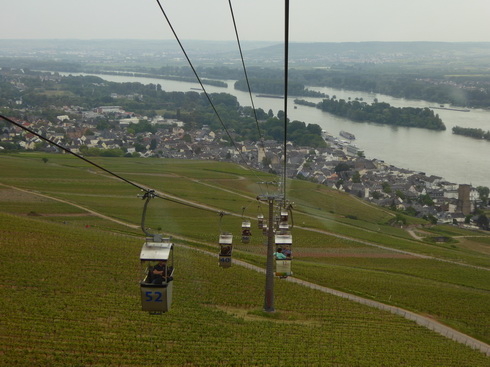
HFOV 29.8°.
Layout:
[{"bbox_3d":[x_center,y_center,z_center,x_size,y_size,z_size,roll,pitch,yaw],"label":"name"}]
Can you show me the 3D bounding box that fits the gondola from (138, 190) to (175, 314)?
[{"bbox_3d":[-2.942,2.324,30.800,0.970,4.200,1.650,1,9,3],"label":"gondola"}]

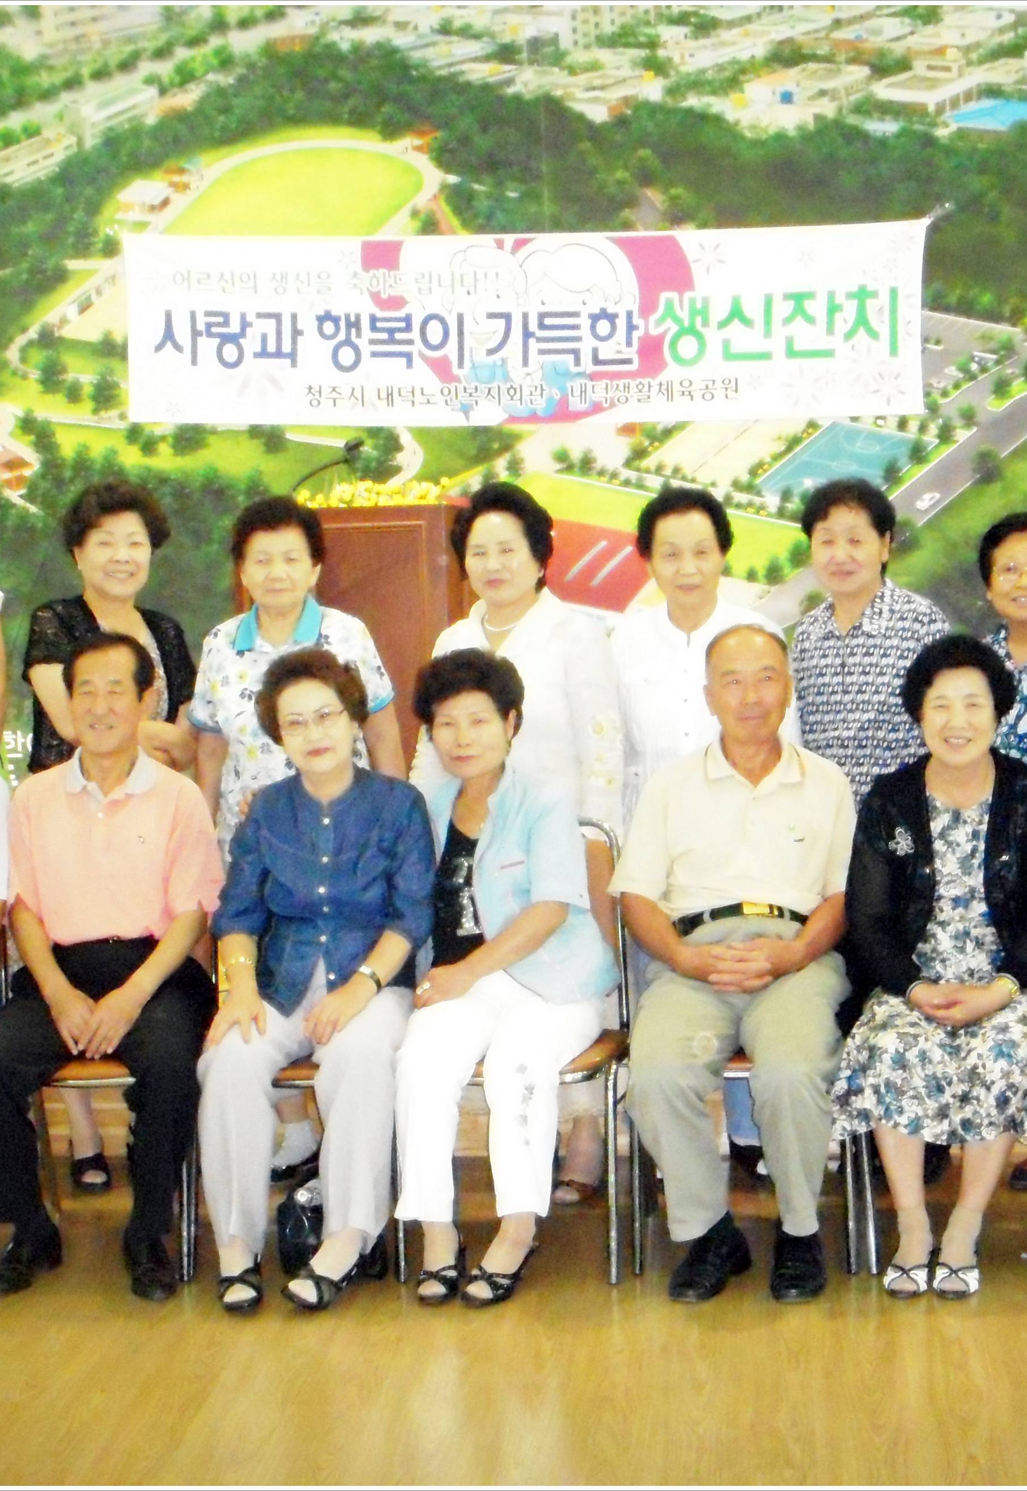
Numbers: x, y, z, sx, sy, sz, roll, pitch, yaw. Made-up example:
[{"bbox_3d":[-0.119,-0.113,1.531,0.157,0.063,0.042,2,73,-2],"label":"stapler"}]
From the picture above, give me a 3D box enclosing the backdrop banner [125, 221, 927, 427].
[{"bbox_3d":[0.048,-1.734,11.200,3.330,0.790,0.030,-1,4,6],"label":"backdrop banner"}]

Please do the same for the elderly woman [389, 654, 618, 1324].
[{"bbox_3d":[-0.008,0.429,5.580,0.450,1.240,0.670,1,6,20],"label":"elderly woman"}]

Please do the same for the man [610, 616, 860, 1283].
[{"bbox_3d":[0.451,0.402,5.570,0.490,1.270,0.700,-2,6,1],"label":"man"}]

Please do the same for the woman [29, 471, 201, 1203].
[{"bbox_3d":[-0.897,0.204,6.065,0.420,1.570,0.300,-3,4,-13],"label":"woman"}]

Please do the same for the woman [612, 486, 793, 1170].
[{"bbox_3d":[0.432,0.181,6.046,0.440,1.540,0.300,-1,4,10],"label":"woman"}]

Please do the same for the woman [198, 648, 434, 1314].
[{"bbox_3d":[-0.407,0.436,5.580,0.480,1.250,0.680,-2,6,-1],"label":"woman"}]

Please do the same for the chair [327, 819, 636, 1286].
[{"bbox_3d":[-0.002,0.596,5.371,0.450,0.830,0.500,-1,4,5],"label":"chair"}]

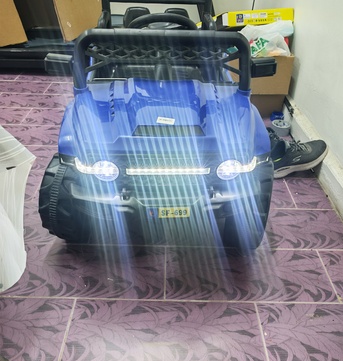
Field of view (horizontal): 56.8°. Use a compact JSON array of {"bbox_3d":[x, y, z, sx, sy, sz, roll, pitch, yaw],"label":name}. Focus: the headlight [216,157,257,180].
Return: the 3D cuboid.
[{"bbox_3d":[0.184,-0.042,0.896,0.122,0.068,0.055,0,38,-4],"label":"headlight"}]

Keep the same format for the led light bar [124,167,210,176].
[{"bbox_3d":[-0.008,-0.030,0.871,0.231,0.025,0.025,0,38,-4],"label":"led light bar"}]

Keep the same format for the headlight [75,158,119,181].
[{"bbox_3d":[-0.203,-0.038,0.867,0.124,0.068,0.055,0,38,-4],"label":"headlight"}]

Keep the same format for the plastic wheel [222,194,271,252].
[{"bbox_3d":[0.278,0.073,1.178,0.140,0.375,0.375,9,39,8],"label":"plastic wheel"}]

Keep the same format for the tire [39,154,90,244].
[{"bbox_3d":[-0.337,0.048,1.167,0.140,0.375,0.375,9,39,8],"label":"tire"}]

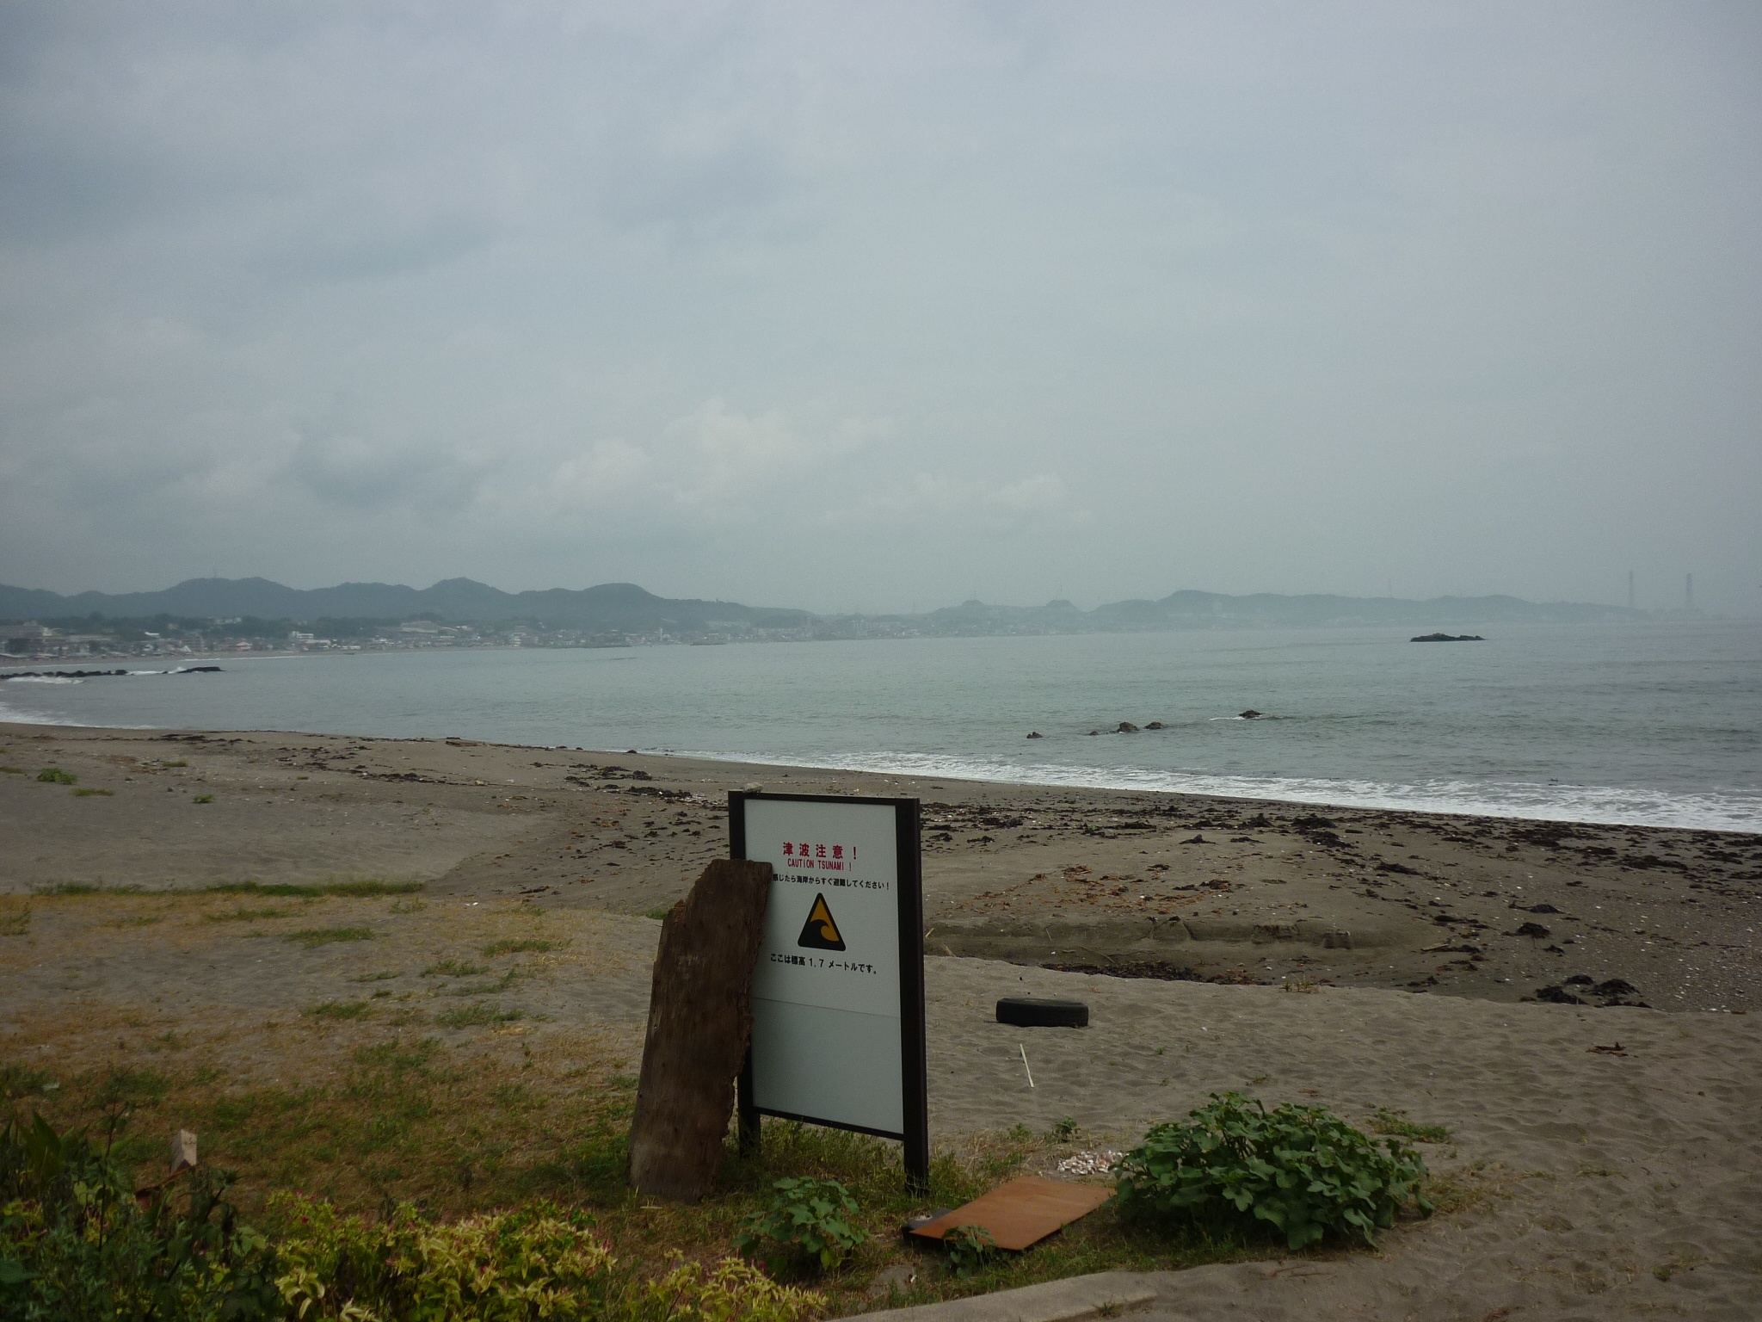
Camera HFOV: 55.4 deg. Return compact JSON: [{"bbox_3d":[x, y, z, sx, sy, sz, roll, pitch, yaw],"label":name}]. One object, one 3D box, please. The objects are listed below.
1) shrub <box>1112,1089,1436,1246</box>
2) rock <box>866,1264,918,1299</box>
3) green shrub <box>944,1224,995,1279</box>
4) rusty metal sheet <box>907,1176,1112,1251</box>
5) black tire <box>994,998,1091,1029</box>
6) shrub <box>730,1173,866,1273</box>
[{"bbox_3d":[1.645,2.130,7.120,1.320,0.480,1.060,-1,1,13],"label":"shrub"},{"bbox_3d":[0.042,2.364,6.399,0.194,0.098,0.155,-1,1,0],"label":"rock"},{"bbox_3d":[0.345,2.313,6.589,0.209,0.182,0.199,-1,1,3],"label":"green shrub"},{"bbox_3d":[0.593,2.367,7.201,0.490,0.035,0.940,-1,-1,30],"label":"rusty metal sheet"},{"bbox_3d":[1.048,2.285,10.880,0.600,0.165,0.600,2,-4,5],"label":"black tire"},{"bbox_3d":[-0.321,2.265,6.764,0.550,0.320,0.500,-1,1,-3],"label":"shrub"}]

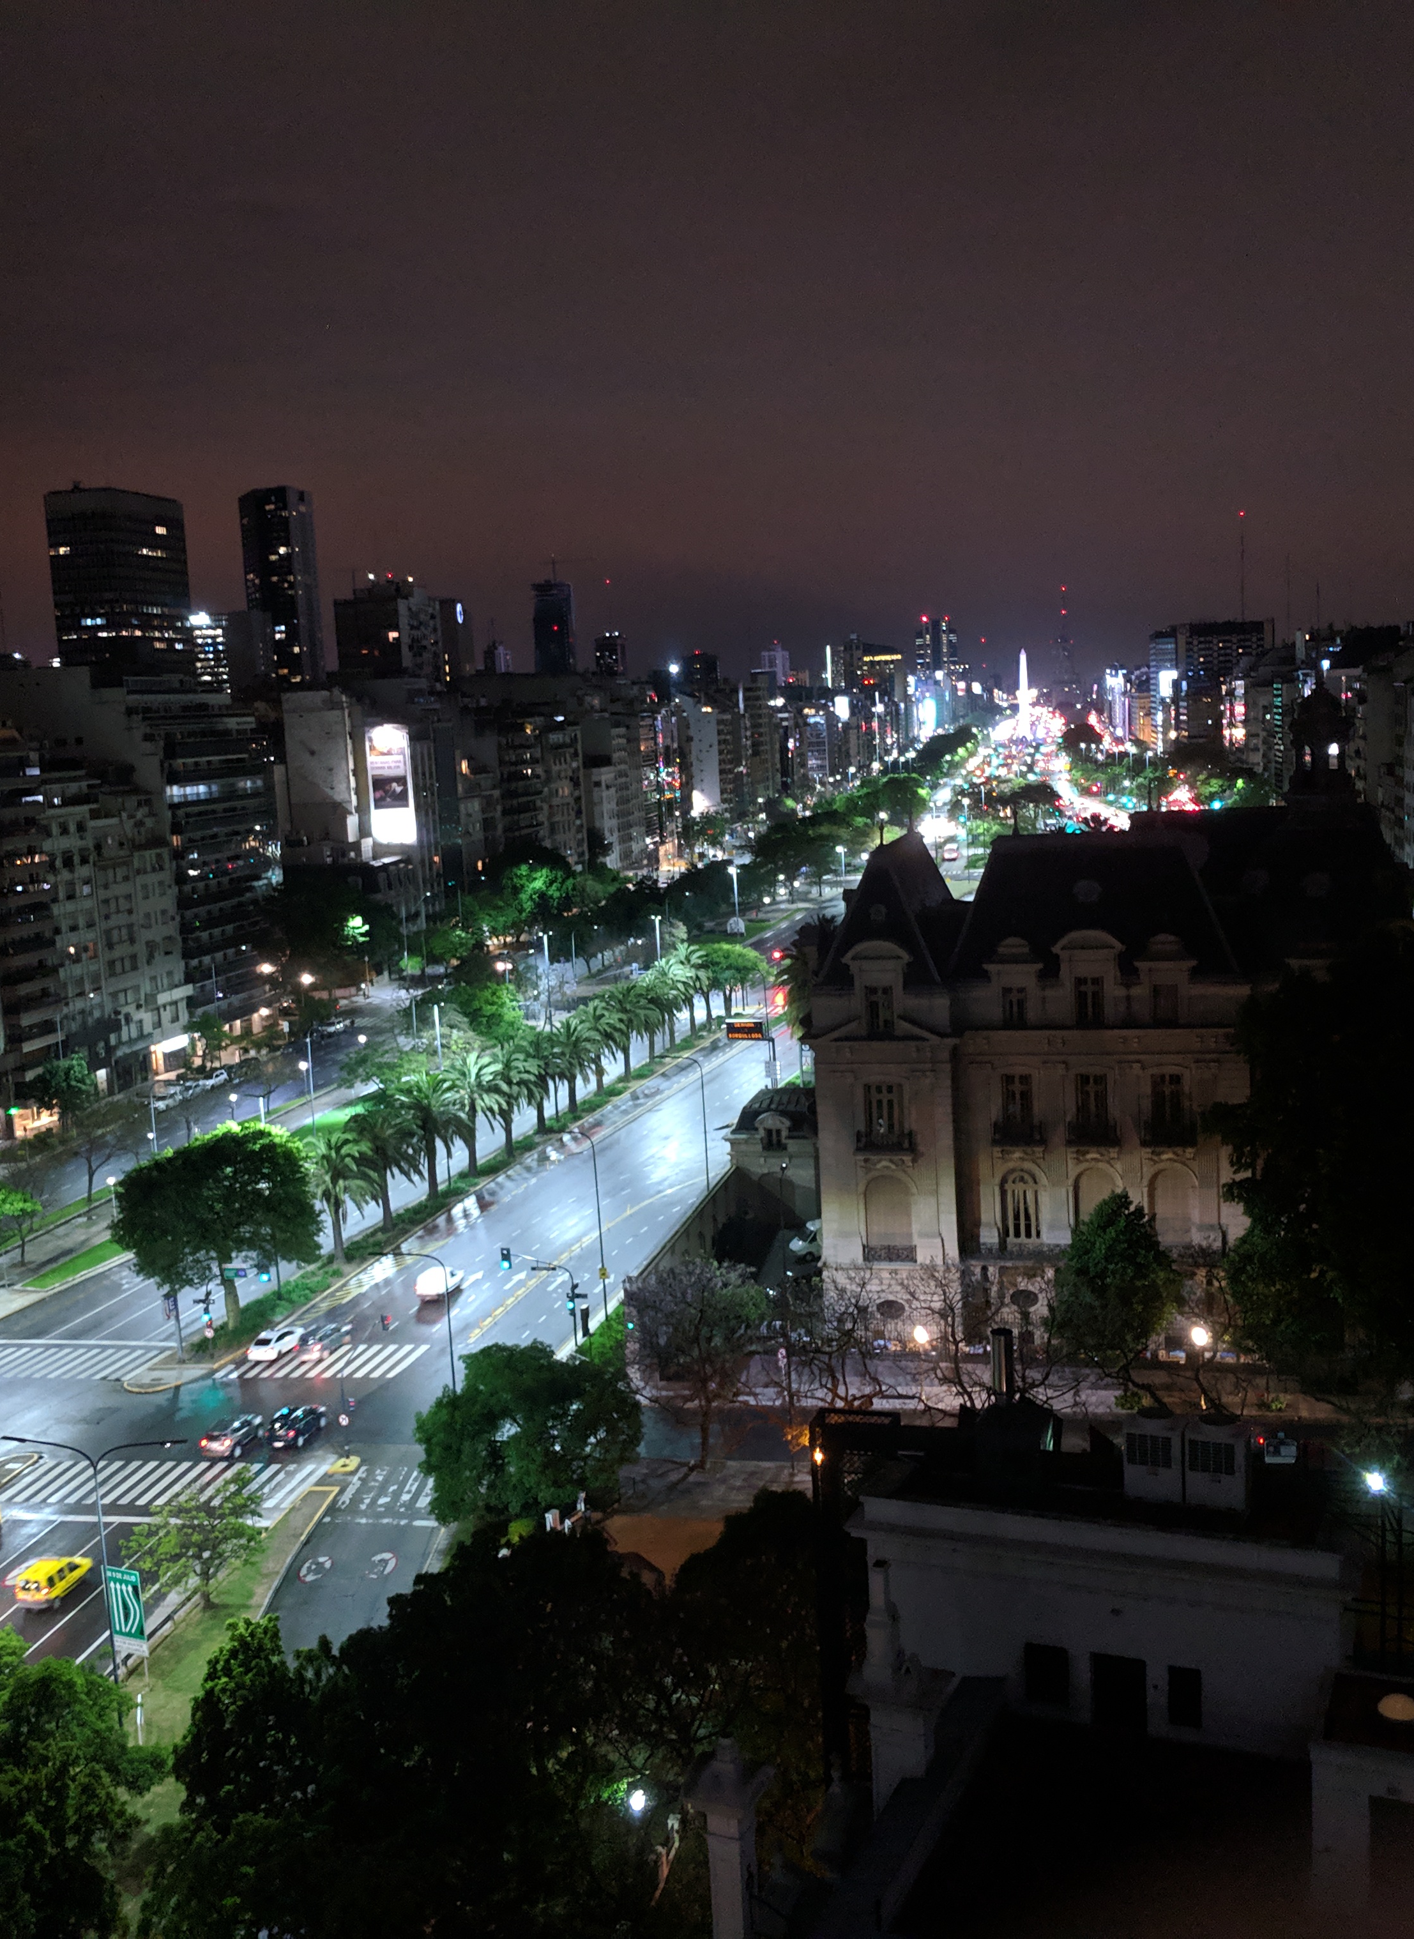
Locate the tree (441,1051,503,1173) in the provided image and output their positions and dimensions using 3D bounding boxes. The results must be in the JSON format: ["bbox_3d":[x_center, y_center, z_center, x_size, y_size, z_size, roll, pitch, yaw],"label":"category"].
[{"bbox_3d":[-20.416,12.345,167.536,5.700,10.780,5.700,-1,8,14],"label":"tree"}]

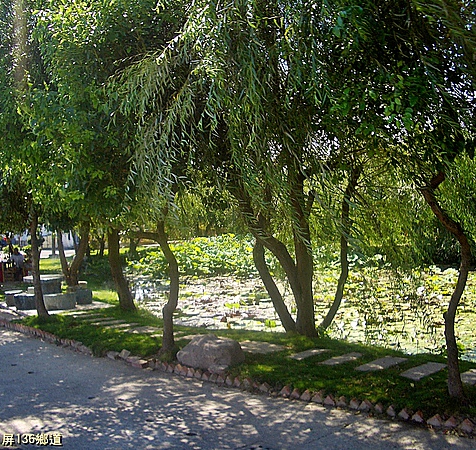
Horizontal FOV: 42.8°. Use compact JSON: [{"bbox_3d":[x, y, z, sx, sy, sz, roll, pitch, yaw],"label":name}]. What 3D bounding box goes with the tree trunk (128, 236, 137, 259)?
[{"bbox_3d":[-5.565,1.187,32.000,0.380,1.150,0.360,0,-1,0],"label":"tree trunk"}]

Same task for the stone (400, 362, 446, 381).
[{"bbox_3d":[2.117,1.679,6.906,0.291,0.050,0.699,-1,-2,39],"label":"stone"}]

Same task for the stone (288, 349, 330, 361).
[{"bbox_3d":[0.946,1.788,8.223,0.290,0.070,0.820,-1,-2,36],"label":"stone"}]

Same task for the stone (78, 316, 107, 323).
[{"bbox_3d":[-2.647,1.778,11.350,0.644,0.050,0.301,1,-2,-39],"label":"stone"}]

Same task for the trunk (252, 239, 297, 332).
[{"bbox_3d":[0.596,0.987,9.900,0.720,1.530,0.400,0,-1,0],"label":"trunk"}]

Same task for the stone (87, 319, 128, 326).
[{"bbox_3d":[-2.327,1.768,10.901,0.644,0.050,0.301,1,-2,-40],"label":"stone"}]

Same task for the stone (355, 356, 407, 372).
[{"bbox_3d":[1.794,1.774,7.590,0.290,0.070,0.920,-1,-2,38],"label":"stone"}]

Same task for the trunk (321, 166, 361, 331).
[{"bbox_3d":[1.723,0.378,10.200,0.670,2.720,0.450,0,-1,0],"label":"trunk"}]

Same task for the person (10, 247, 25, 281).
[{"bbox_3d":[-7.632,1.333,21.000,0.480,1.170,0.580,-1,-1,30],"label":"person"}]

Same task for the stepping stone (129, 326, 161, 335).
[{"bbox_3d":[-1.542,1.748,10.002,0.338,0.050,0.644,-1,-2,44],"label":"stepping stone"}]

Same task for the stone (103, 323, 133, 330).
[{"bbox_3d":[-2.102,1.847,10.851,0.290,0.070,0.830,-1,-2,41],"label":"stone"}]

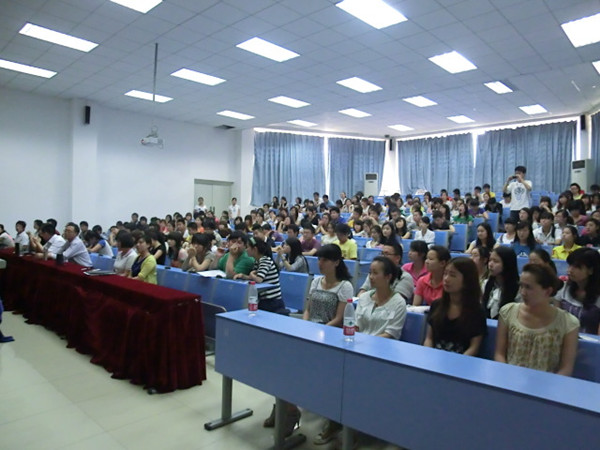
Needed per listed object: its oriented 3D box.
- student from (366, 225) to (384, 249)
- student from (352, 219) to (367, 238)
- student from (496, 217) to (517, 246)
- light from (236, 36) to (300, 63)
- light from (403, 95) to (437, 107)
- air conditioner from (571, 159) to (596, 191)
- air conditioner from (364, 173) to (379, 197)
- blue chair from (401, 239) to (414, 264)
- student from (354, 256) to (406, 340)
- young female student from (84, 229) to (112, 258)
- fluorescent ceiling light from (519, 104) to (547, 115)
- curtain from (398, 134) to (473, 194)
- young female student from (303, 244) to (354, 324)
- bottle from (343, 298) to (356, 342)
[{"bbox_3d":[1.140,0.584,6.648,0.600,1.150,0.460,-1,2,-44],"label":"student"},{"bbox_3d":[1.044,0.423,7.479,0.450,1.080,0.660,2,2,43],"label":"student"},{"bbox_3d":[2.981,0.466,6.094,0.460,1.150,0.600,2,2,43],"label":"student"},{"bbox_3d":[-0.580,-3.413,8.142,0.600,0.070,1.200,2,2,43],"label":"light"},{"bbox_3d":[3.700,-3.793,12.731,0.600,0.080,1.200,2,3,43],"label":"light"},{"bbox_3d":[9.350,-1.242,13.778,0.380,1.780,0.540,0,2,-17],"label":"air conditioner"},{"bbox_3d":[3.014,-1.288,17.527,0.550,1.800,0.400,1,2,13],"label":"air conditioner"},{"bbox_3d":[1.559,0.590,6.360,0.500,0.780,0.500,2,2,43],"label":"blue chair"},{"bbox_3d":[0.477,0.788,2.660,0.460,1.150,0.680,2,2,43],"label":"student"},{"bbox_3d":[-3.701,0.656,7.678,0.470,1.135,0.720,2,2,43],"label":"young female student"},{"bbox_3d":[7.612,-3.755,13.561,0.570,0.080,1.180,2,2,43],"label":"fluorescent ceiling light"},{"bbox_3d":[5.550,-2.250,17.196,3.200,2.700,0.150,2,2,43],"label":"curtain"},{"bbox_3d":[0.077,0.744,2.823,0.440,1.210,0.650,2,3,43],"label":"young female student"},{"bbox_3d":[0.262,0.505,2.220,0.066,0.230,0.066,1,2,0],"label":"bottle"}]

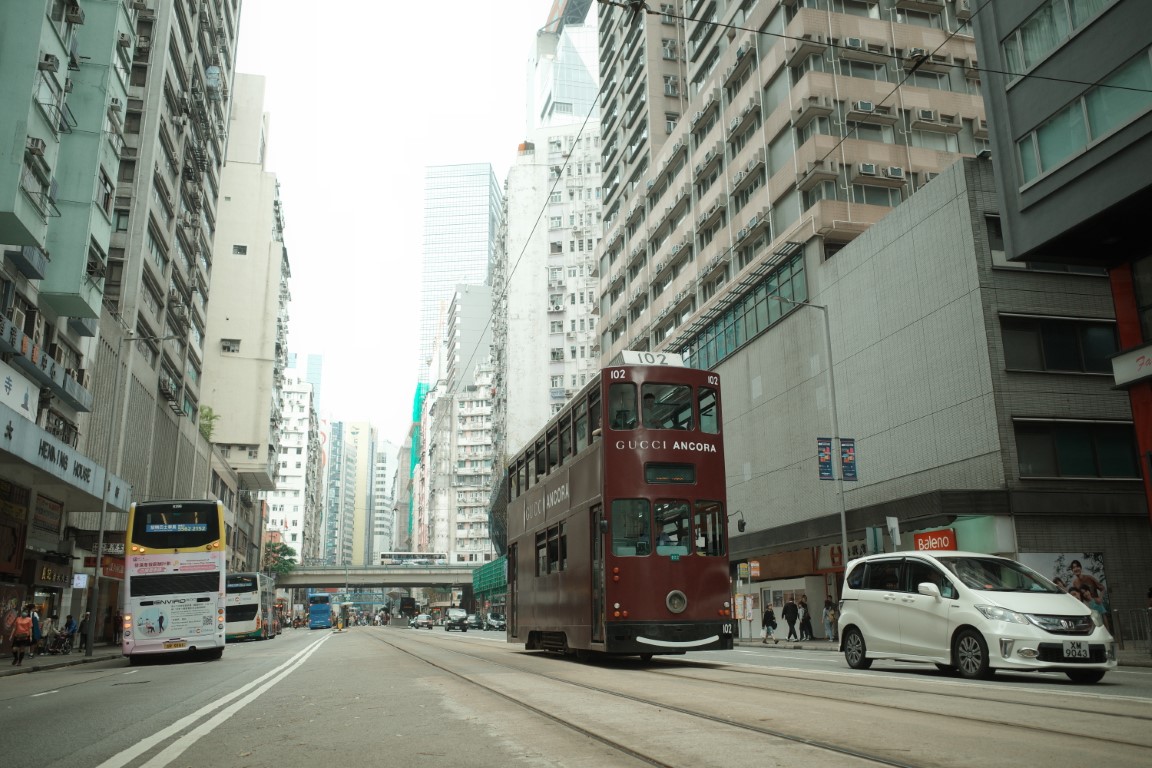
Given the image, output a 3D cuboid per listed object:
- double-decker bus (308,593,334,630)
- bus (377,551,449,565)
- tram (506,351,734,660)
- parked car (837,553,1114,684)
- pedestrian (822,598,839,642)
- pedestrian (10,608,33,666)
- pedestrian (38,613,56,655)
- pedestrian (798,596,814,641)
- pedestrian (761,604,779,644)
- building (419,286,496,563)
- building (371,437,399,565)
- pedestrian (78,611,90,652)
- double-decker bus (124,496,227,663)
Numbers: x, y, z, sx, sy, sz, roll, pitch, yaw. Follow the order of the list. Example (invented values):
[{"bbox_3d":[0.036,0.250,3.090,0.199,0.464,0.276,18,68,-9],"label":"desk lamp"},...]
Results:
[{"bbox_3d":[-33.051,29.725,116.612,2.530,4.380,11.500,3,-15,-14],"label":"double-decker bus"},{"bbox_3d":[-29.606,33.128,163.480,12.000,4.400,2.500,3,-15,-14],"label":"bus"},{"bbox_3d":[0.360,2.892,17.724,2.000,4.850,8.800,3,-15,-14],"label":"tram"},{"bbox_3d":[5.484,3.276,12.825,1.700,1.715,4.230,5,-16,-12],"label":"parked car"},{"bbox_3d":[9.912,9.216,35.006,0.460,1.610,0.500,9,-18,-34],"label":"pedestrian"},{"bbox_3d":[-16.192,7.386,26.207,0.560,1.620,0.380,4,-16,-19],"label":"pedestrian"},{"bbox_3d":[-20.262,9.598,34.455,0.500,1.580,0.450,-3,-15,6],"label":"pedestrian"},{"bbox_3d":[9.018,9.125,35.018,0.500,1.710,0.500,-14,-20,40],"label":"pedestrian"},{"bbox_3d":[7.741,9.663,36.105,0.500,1.530,0.550,12,-20,-41],"label":"pedestrian"},{"bbox_3d":[-25.462,16.048,195.091,13.000,71.000,32.000,3,-15,-14],"label":"building"},{"bbox_3d":[-80.469,62.948,378.185,11.000,77.020,13.000,2,-15,-11],"label":"building"},{"bbox_3d":[-21.256,10.803,39.014,0.520,1.680,0.450,12,-20,-40],"label":"pedestrian"},{"bbox_3d":[-13.522,6.891,30.102,2.550,4.420,11.800,2,-15,-24],"label":"double-decker bus"}]

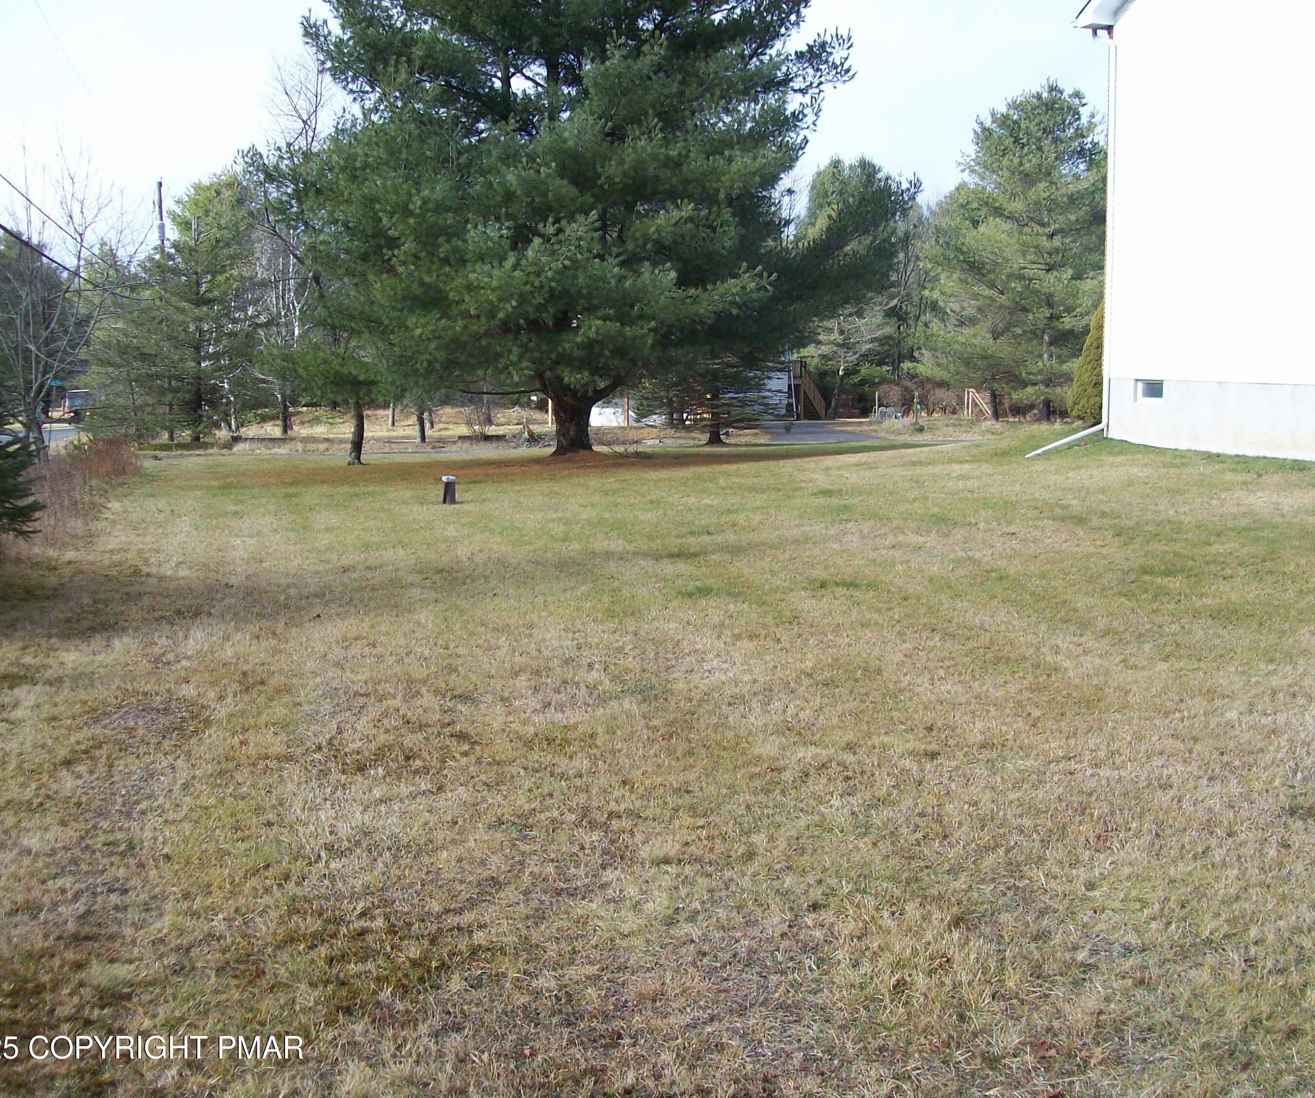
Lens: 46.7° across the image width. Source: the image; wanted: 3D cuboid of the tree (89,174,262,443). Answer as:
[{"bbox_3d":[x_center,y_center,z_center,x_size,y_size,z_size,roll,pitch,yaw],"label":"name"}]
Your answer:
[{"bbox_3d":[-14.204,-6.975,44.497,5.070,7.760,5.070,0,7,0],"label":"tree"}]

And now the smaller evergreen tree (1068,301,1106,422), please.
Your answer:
[{"bbox_3d":[8.210,-3.450,27.643,1.420,2.430,1.420,0,7,0],"label":"smaller evergreen tree"}]

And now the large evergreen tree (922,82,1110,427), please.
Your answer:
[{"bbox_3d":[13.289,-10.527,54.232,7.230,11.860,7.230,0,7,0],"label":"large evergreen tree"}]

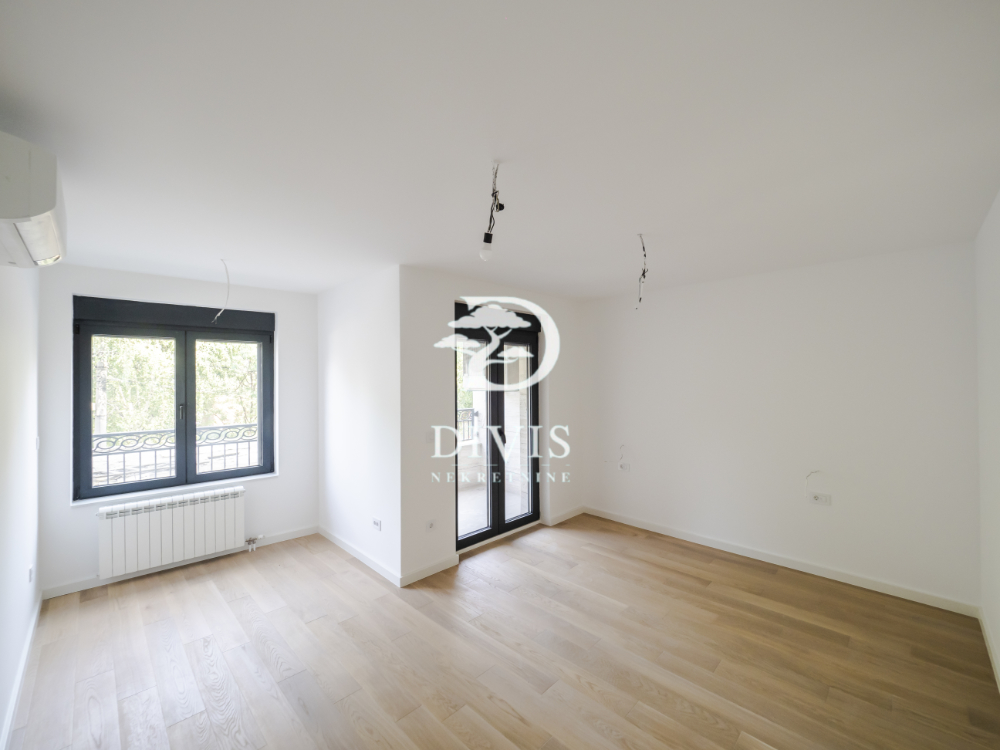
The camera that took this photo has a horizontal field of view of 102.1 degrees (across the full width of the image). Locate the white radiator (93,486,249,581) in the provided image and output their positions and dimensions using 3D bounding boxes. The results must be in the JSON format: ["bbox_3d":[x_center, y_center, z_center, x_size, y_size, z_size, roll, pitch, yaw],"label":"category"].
[{"bbox_3d":[-2.985,1.412,3.745,1.050,0.585,0.100,0,0,-40],"label":"white radiator"}]

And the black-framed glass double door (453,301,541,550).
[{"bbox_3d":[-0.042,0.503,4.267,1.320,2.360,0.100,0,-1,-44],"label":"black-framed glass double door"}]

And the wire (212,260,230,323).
[{"bbox_3d":[-2.170,-0.648,3.150,0.115,0.500,0.060,0,0,-40],"label":"wire"}]

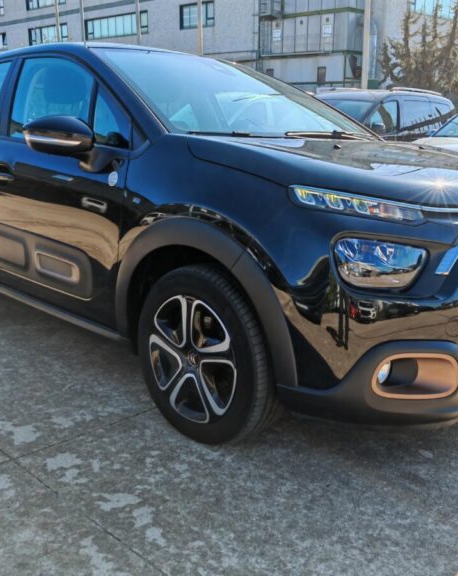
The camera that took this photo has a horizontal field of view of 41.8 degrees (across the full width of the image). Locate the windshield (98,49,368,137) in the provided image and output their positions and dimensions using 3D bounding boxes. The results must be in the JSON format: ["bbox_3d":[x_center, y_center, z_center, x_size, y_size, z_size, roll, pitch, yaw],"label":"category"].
[{"bbox_3d":[0.080,-0.871,2.722,1.400,0.120,0.980,-13,45,-44],"label":"windshield"}]

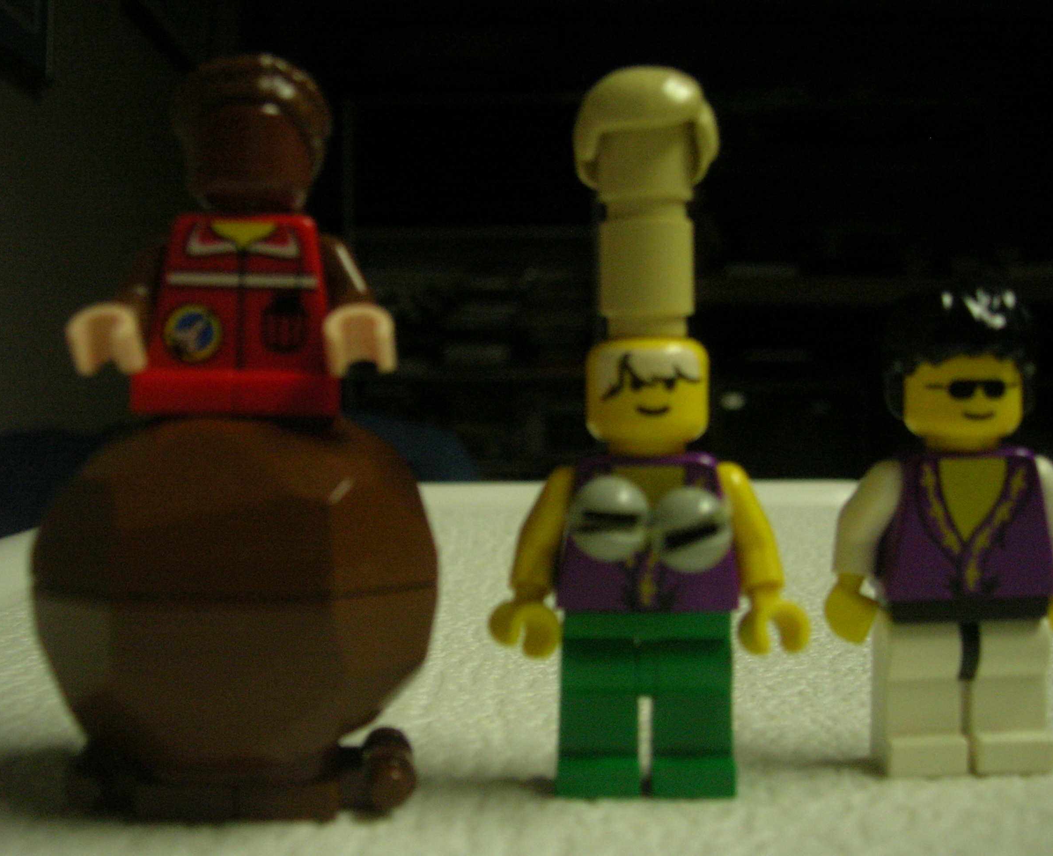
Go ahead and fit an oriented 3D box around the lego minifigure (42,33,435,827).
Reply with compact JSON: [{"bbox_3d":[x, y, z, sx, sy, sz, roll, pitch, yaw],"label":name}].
[{"bbox_3d":[-0.022,0.000,0.099,0.032,0.060,0.033,0,5,-2],"label":"lego minifigure"}]

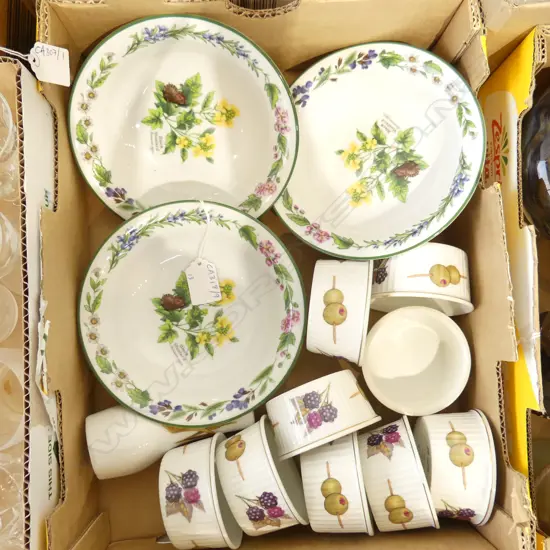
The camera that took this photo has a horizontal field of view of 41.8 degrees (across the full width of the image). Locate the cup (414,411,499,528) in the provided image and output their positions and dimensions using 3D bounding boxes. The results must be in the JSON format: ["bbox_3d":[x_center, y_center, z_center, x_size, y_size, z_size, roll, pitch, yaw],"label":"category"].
[{"bbox_3d":[0.127,0.139,0.526,0.042,0.085,0.085,2,90,0],"label":"cup"}]

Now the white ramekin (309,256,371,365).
[{"bbox_3d":[0.050,0.025,0.544,0.042,0.085,0.085,7,90,10],"label":"white ramekin"}]

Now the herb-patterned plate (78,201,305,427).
[{"bbox_3d":[-0.061,0.029,0.552,0.166,0.047,0.166,0,87,-2],"label":"herb-patterned plate"}]

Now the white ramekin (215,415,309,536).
[{"bbox_3d":[-0.010,0.152,0.536,0.042,0.085,0.085,-25,90,7],"label":"white ramekin"}]

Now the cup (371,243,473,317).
[{"bbox_3d":[0.111,0.004,0.553,0.085,0.085,0.042,7,77,0],"label":"cup"}]

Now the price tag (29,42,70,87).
[{"bbox_3d":[-0.136,-0.127,0.435,0.031,0.001,0.023,-2,94,-37],"label":"price tag"}]

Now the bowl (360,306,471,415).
[{"bbox_3d":[0.109,0.068,0.572,0.084,0.043,0.084,0,84,1],"label":"bowl"}]

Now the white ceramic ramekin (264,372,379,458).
[{"bbox_3d":[0.035,0.108,0.561,0.086,0.086,0.043,-23,76,0],"label":"white ceramic ramekin"}]

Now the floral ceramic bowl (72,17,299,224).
[{"bbox_3d":[-0.065,-0.111,0.542,0.166,0.047,0.166,2,116,4],"label":"floral ceramic bowl"}]

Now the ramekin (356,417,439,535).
[{"bbox_3d":[0.089,0.150,0.534,0.042,0.085,0.085,-17,90,10],"label":"ramekin"}]

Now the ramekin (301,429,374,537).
[{"bbox_3d":[0.045,0.150,0.528,0.042,0.085,0.085,-10,90,6],"label":"ramekin"}]

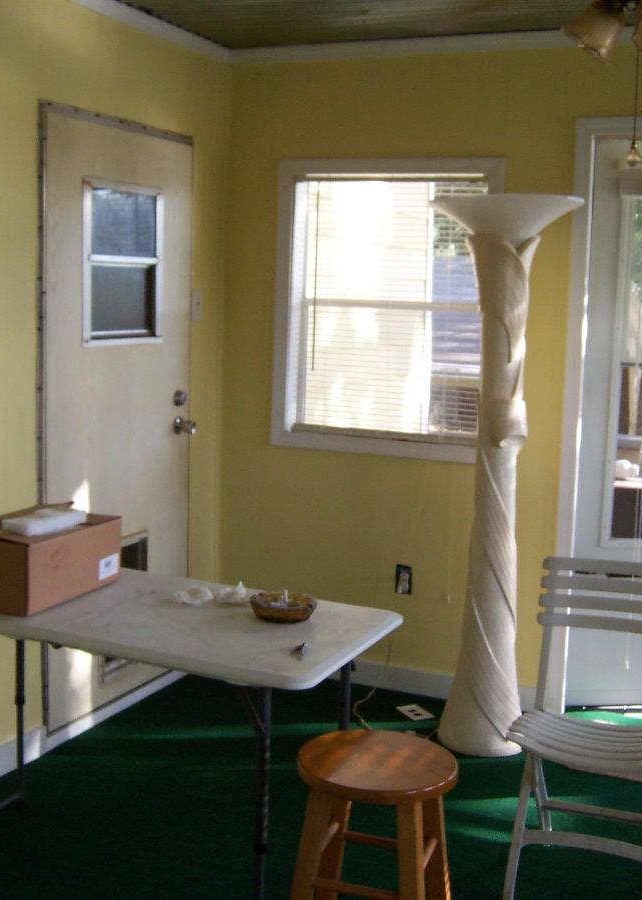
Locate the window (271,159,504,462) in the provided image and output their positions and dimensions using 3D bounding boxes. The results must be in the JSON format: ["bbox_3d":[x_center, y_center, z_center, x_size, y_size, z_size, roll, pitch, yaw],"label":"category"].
[{"bbox_3d":[0.224,-0.515,4.184,0.869,1.080,0.050,5,9,24],"label":"window"}]

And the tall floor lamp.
[{"bbox_3d":[0.567,0.098,3.737,0.483,1.789,0.483,5,9,24],"label":"tall floor lamp"}]

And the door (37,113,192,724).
[{"bbox_3d":[-0.687,-0.106,3.901,0.060,1.950,0.880,5,9,24],"label":"door"}]

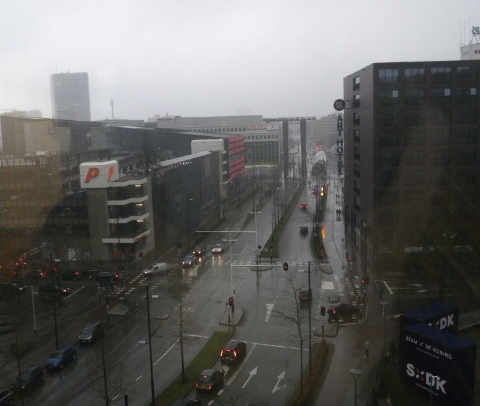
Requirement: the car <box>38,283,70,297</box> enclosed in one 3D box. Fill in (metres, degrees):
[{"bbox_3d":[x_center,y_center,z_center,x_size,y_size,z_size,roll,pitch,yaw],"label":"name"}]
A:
[{"bbox_3d":[-27.284,12.679,89.312,4.400,1.480,1.780,2,9,23],"label":"car"}]

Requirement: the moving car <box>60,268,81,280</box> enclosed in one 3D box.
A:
[{"bbox_3d":[-28.548,11.927,102.208,4.000,1.500,1.750,-1,7,8],"label":"moving car"}]

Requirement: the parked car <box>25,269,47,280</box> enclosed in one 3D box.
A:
[{"bbox_3d":[-33.438,11.319,99.726,4.100,1.500,1.750,2,9,22],"label":"parked car"}]

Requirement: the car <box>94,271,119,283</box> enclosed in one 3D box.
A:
[{"bbox_3d":[-21.772,12.085,99.385,4.300,1.500,1.750,-1,7,8],"label":"car"}]

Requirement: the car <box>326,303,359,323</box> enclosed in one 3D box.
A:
[{"bbox_3d":[13.110,13.825,77.495,4.200,1.500,1.750,-4,7,-16],"label":"car"}]

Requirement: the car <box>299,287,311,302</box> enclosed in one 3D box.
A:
[{"bbox_3d":[9.210,12.947,85.377,1.750,1.500,4.200,-1,7,8],"label":"car"}]

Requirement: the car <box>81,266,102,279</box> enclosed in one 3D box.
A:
[{"bbox_3d":[-24.276,11.077,99.537,4.200,1.480,1.750,2,9,22],"label":"car"}]

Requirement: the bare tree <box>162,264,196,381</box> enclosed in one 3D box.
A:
[{"bbox_3d":[-5.549,11.764,58.489,3.200,11.400,3.200,-2,7,0],"label":"bare tree"}]

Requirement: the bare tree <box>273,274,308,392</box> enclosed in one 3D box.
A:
[{"bbox_3d":[4.793,11.796,54.659,3.275,11.414,3.111,-2,8,0],"label":"bare tree"}]

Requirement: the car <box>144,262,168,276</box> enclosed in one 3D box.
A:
[{"bbox_3d":[-14.251,11.158,103.617,4.400,1.850,1.800,-7,9,-35],"label":"car"}]

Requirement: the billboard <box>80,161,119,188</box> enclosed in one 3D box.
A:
[{"bbox_3d":[-25.239,-5.028,109.389,4.466,4.291,5.200,-1,8,8],"label":"billboard"}]

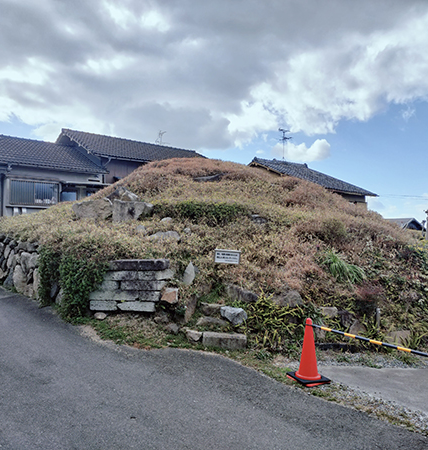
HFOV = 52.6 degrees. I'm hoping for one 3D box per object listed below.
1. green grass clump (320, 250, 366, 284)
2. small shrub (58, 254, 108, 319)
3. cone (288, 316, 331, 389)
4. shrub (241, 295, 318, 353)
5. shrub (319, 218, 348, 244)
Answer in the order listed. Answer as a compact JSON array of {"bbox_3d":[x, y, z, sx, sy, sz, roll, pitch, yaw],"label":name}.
[{"bbox_3d":[2.224,0.736,7.500,0.750,0.580,0.600,0,-1,14],"label":"green grass clump"},{"bbox_3d":[-2.033,0.951,6.700,0.770,0.980,0.600,0,-1,9],"label":"small shrub"},{"bbox_3d":[1.059,1.393,4.830,0.380,0.700,0.380,1,-1,-34],"label":"cone"},{"bbox_3d":[0.945,1.400,6.350,1.080,0.780,0.750,0,-1,9],"label":"shrub"},{"bbox_3d":[2.455,0.134,8.900,0.620,0.520,0.550,0,-1,14],"label":"shrub"}]

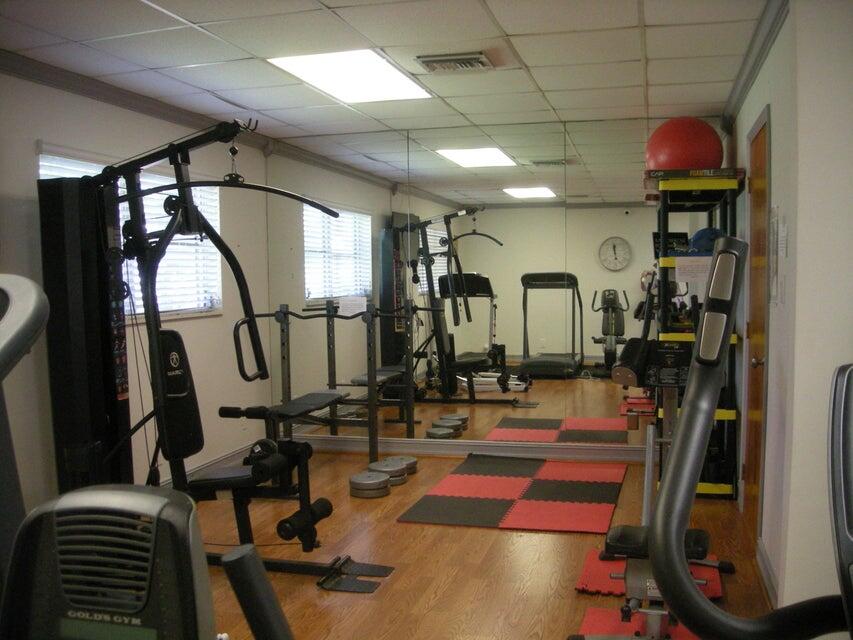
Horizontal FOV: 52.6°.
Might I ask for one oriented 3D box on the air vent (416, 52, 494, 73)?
[{"bbox_3d":[0.149,-1.318,4.417,0.352,0.040,0.352,1,3,15],"label":"air vent"}]

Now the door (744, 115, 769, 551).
[{"bbox_3d":[1.730,0.092,4.494,0.050,2.084,0.764,1,3,15],"label":"door"}]

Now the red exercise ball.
[{"bbox_3d":[1.682,-1.094,5.636,0.493,0.457,0.493,1,3,15],"label":"red exercise ball"}]

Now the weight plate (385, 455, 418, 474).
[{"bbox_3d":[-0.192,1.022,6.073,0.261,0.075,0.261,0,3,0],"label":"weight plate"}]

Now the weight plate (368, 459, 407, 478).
[{"bbox_3d":[-0.259,1.003,5.780,0.258,0.045,0.258,0,3,0],"label":"weight plate"}]

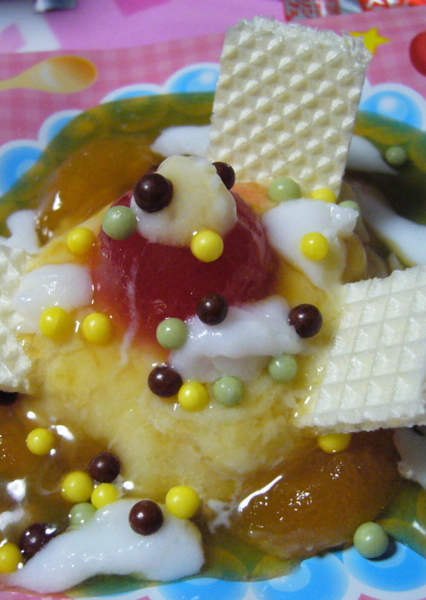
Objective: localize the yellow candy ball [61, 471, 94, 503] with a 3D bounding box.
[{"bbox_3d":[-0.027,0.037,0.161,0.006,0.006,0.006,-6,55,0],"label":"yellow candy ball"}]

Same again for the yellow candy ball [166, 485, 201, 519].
[{"bbox_3d":[-0.005,0.031,0.126,0.005,0.005,0.005,-1,61,2],"label":"yellow candy ball"}]

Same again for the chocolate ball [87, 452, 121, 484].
[{"bbox_3d":[-0.017,0.027,0.129,0.005,0.005,0.005,-1,61,2],"label":"chocolate ball"}]

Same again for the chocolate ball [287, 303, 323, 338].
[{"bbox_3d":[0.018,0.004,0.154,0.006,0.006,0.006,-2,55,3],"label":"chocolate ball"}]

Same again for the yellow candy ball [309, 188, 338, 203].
[{"bbox_3d":[0.019,-0.017,0.136,0.004,0.004,0.004,0,61,3],"label":"yellow candy ball"}]

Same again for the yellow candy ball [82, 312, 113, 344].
[{"bbox_3d":[-0.018,0.004,0.123,0.005,0.005,0.005,-1,61,2],"label":"yellow candy ball"}]

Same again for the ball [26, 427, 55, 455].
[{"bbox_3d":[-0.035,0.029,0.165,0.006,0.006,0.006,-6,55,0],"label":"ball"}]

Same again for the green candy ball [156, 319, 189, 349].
[{"bbox_3d":[-0.006,0.005,0.121,0.005,0.005,0.005,-1,61,2],"label":"green candy ball"}]

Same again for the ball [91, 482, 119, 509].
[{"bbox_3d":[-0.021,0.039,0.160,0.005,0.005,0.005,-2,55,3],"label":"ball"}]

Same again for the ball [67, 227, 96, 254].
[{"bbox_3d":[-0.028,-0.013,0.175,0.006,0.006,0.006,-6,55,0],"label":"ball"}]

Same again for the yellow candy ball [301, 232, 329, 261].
[{"bbox_3d":[0.017,-0.009,0.132,0.005,0.005,0.005,0,61,3],"label":"yellow candy ball"}]

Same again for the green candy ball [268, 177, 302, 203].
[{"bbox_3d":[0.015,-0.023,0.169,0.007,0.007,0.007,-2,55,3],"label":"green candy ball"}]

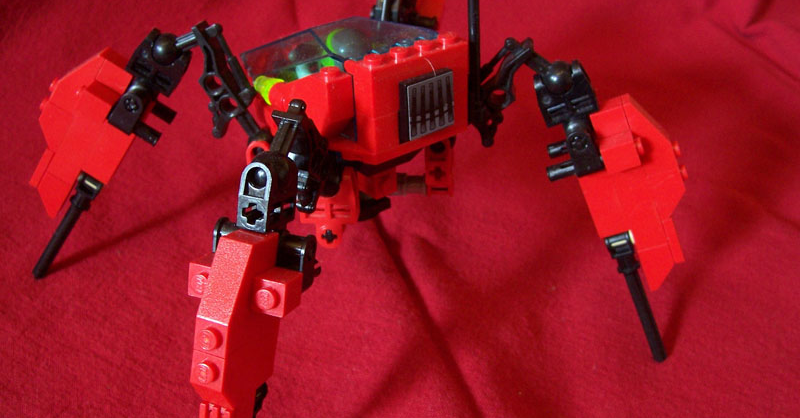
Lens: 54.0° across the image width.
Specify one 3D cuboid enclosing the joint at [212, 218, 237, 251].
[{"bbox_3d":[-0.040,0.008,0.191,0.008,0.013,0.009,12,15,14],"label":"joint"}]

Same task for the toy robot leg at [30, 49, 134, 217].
[{"bbox_3d":[-0.105,-0.024,0.260,0.030,0.064,0.024,34,26,-11],"label":"toy robot leg"}]

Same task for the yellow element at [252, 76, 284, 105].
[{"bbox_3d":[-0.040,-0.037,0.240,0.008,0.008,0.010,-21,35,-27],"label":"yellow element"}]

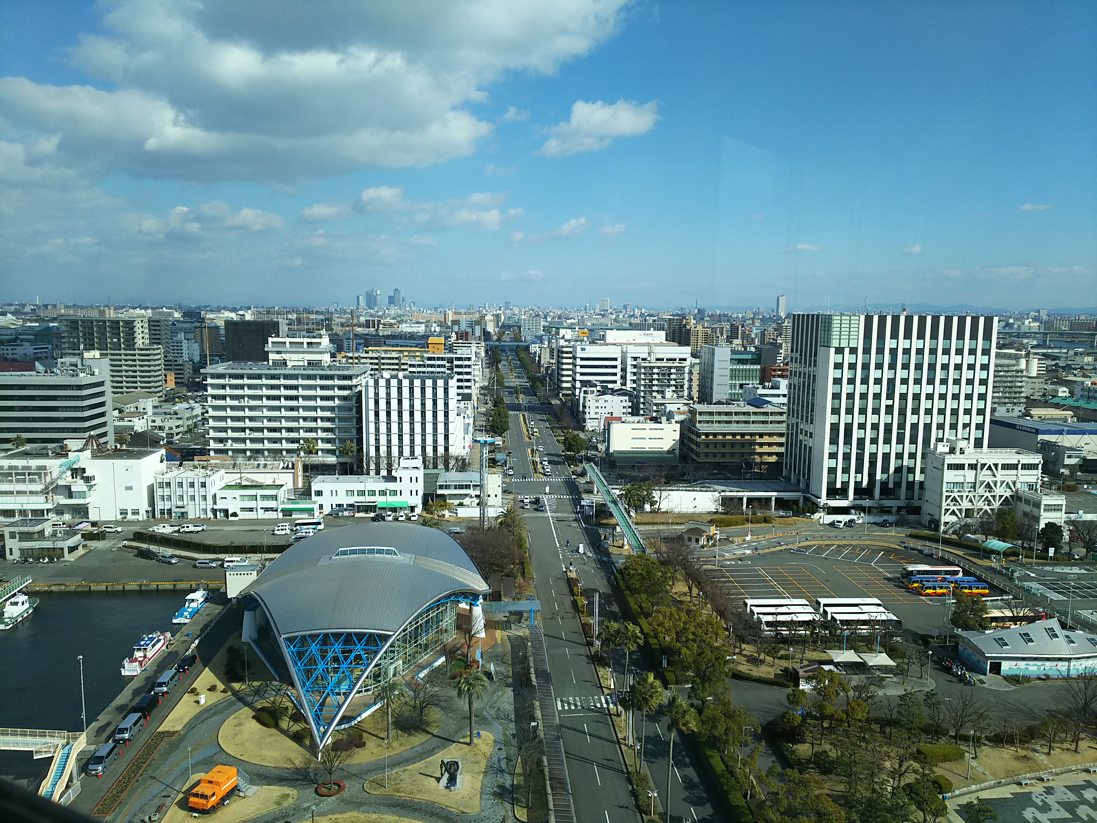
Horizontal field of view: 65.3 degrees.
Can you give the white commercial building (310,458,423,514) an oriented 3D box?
[{"bbox_3d":[-49.398,20.094,236.389,29.200,14.000,11.000,0,7,-4],"label":"white commercial building"}]

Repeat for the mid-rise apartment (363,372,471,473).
[{"bbox_3d":[-45.441,4.717,282.240,28.200,33.200,22.000,0,7,-4],"label":"mid-rise apartment"}]

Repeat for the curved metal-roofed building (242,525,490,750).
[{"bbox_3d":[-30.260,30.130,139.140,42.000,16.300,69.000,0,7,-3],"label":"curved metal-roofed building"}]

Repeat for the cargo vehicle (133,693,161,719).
[{"bbox_3d":[-54.590,40.070,116.300,1.740,1.920,4.550,0,7,-4],"label":"cargo vehicle"}]

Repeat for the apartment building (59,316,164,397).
[{"bbox_3d":[-257.141,-31.085,504.332,53.600,48.500,16.000,0,7,-4],"label":"apartment building"}]

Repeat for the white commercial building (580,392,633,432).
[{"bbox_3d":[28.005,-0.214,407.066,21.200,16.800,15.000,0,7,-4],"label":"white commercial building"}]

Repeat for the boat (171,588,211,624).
[{"bbox_3d":[-68.234,36.775,163.601,3.300,3.900,11.400,0,7,-3],"label":"boat"}]

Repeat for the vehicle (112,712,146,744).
[{"bbox_3d":[-56.048,42.198,114.568,1.870,2.140,5.050,0,7,-2],"label":"vehicle"}]

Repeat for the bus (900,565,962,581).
[{"bbox_3d":[80.312,34.280,179.223,12.100,3.450,2.500,0,7,-4],"label":"bus"}]

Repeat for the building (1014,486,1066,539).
[{"bbox_3d":[126.802,26.008,220.484,6.100,10.800,9.200,0,7,-4],"label":"building"}]

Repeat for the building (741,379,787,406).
[{"bbox_3d":[94.338,0.300,362.626,19.000,28.000,19.400,0,7,-4],"label":"building"}]

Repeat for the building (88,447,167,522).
[{"bbox_3d":[-114.961,19.694,233.868,14.000,16.500,16.400,0,7,-4],"label":"building"}]

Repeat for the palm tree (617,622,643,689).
[{"bbox_3d":[10.700,35.000,116.000,3.700,12.800,3.700,0,7,0],"label":"palm tree"}]

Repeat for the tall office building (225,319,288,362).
[{"bbox_3d":[-207.350,-42.100,609.750,37.800,45.000,19.000,0,7,-2],"label":"tall office building"}]

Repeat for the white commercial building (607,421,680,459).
[{"bbox_3d":[33.340,10.920,306.270,24.210,15.310,17.610,0,7,-2],"label":"white commercial building"}]

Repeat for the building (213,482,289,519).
[{"bbox_3d":[-81.004,24.690,233.436,16.800,7.400,9.000,0,7,-4],"label":"building"}]

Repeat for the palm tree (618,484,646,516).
[{"bbox_3d":[21.600,23.400,225.500,6.900,8.600,6.900,0,7,0],"label":"palm tree"}]

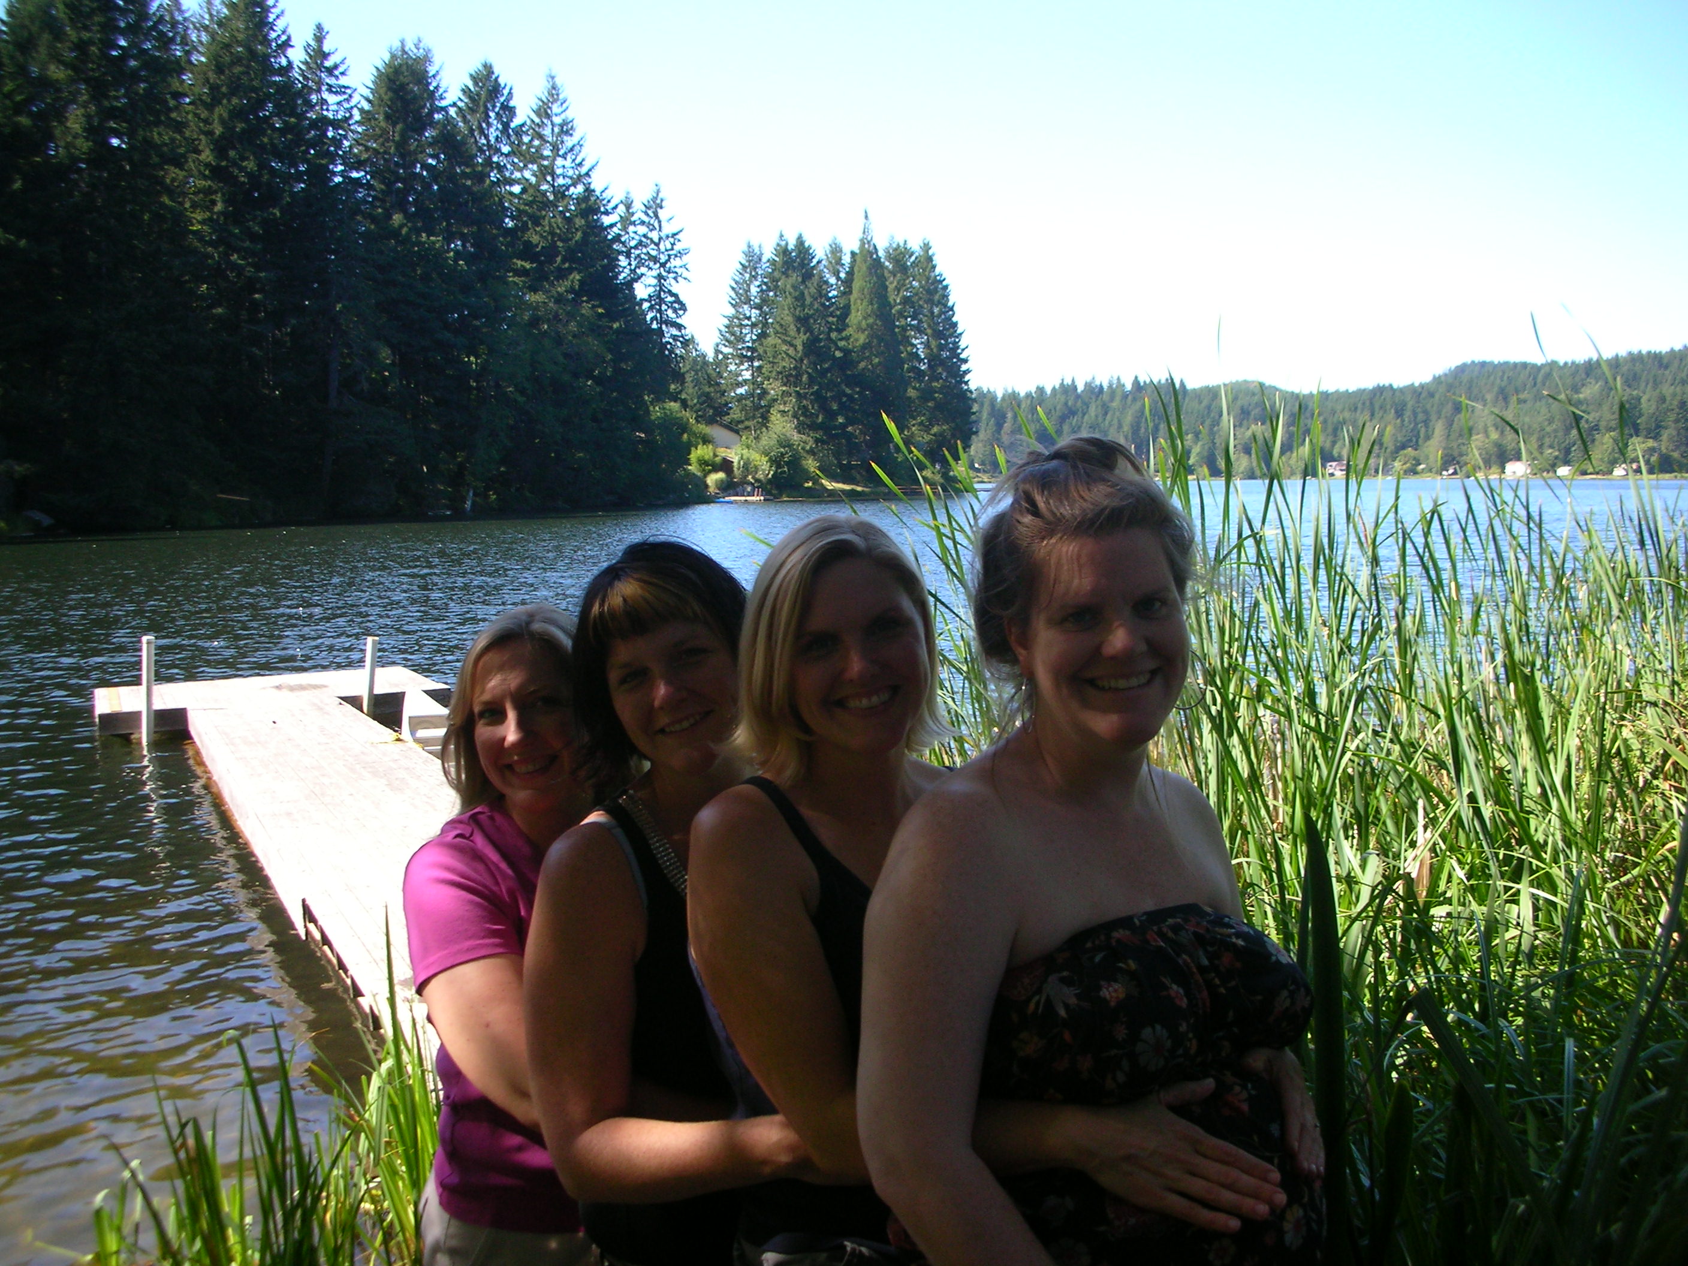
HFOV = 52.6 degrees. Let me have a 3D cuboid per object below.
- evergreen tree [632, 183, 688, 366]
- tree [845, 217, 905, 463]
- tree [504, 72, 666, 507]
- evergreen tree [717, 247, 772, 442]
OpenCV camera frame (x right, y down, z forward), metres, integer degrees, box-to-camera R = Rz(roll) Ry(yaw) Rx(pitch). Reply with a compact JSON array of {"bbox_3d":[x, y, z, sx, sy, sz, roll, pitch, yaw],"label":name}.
[{"bbox_3d":[-14.836,-23.966,135.952,4.900,23.150,4.900,0,5,0],"label":"evergreen tree"},{"bbox_3d":[3.009,-28.216,168.827,6.600,25.930,6.600,0,5,0],"label":"tree"},{"bbox_3d":[-17.968,-22.828,114.687,10.300,29.010,10.300,0,5,0],"label":"tree"},{"bbox_3d":[-9.455,-28.154,169.047,6.200,21.060,6.200,0,5,0],"label":"evergreen tree"}]

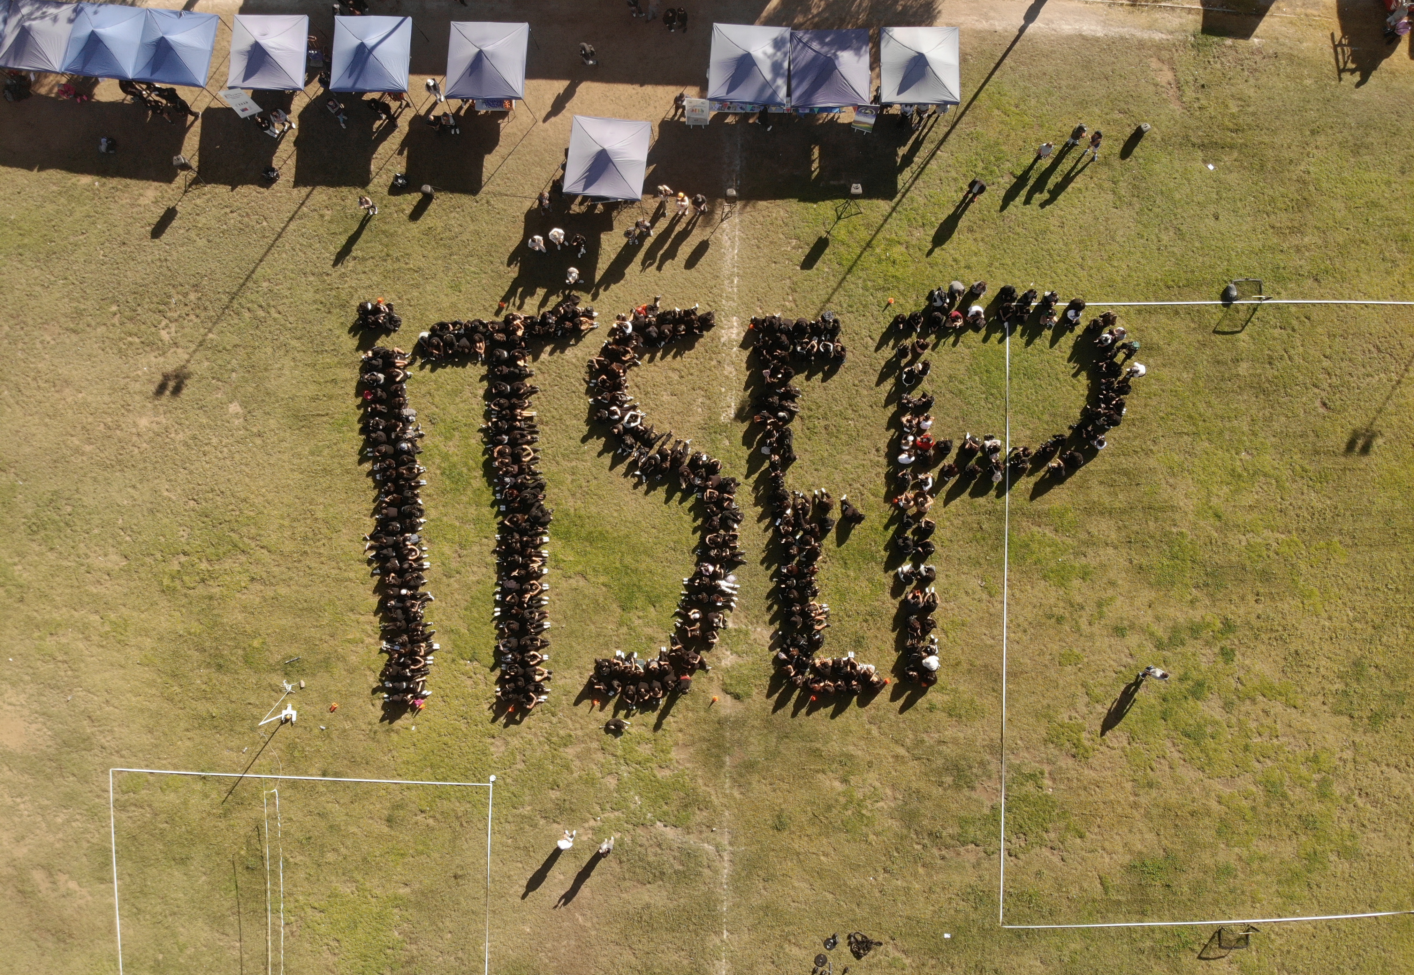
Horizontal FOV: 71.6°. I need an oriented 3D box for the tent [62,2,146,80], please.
[{"bbox_3d":[-24.115,-17.957,40.006,3.000,3.030,3.000,10,87,4],"label":"tent"}]

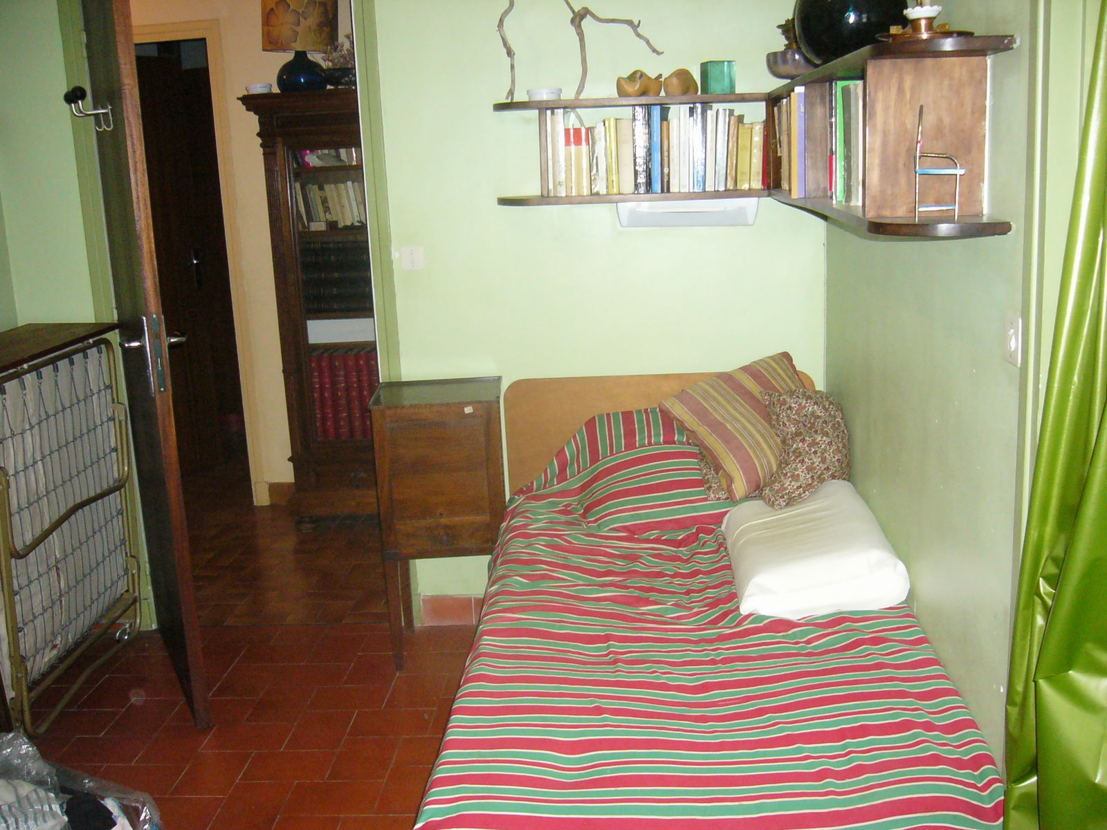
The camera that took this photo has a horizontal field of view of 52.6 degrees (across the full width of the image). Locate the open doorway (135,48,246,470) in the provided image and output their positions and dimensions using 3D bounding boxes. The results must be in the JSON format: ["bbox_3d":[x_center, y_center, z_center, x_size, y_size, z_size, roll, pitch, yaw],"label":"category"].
[{"bbox_3d":[-1.768,-0.582,4.964,0.750,2.030,0.120,-2,12,3],"label":"open doorway"}]

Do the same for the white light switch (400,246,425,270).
[{"bbox_3d":[-0.425,-0.473,3.371,0.073,0.077,0.014,-2,12,3],"label":"white light switch"}]

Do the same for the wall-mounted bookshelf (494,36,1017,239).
[{"bbox_3d":[0.284,-0.592,2.492,0.960,0.295,1.620,-2,12,3],"label":"wall-mounted bookshelf"}]

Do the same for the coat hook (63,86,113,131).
[{"bbox_3d":[-1.267,-0.827,3.040,0.095,0.115,0.170,-8,13,-25],"label":"coat hook"}]

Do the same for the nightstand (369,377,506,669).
[{"bbox_3d":[-0.320,0.328,3.365,0.352,0.797,0.335,-2,12,3],"label":"nightstand"}]

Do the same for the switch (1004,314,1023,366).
[{"bbox_3d":[0.696,-0.114,1.696,0.011,0.075,0.070,-2,12,4],"label":"switch"}]

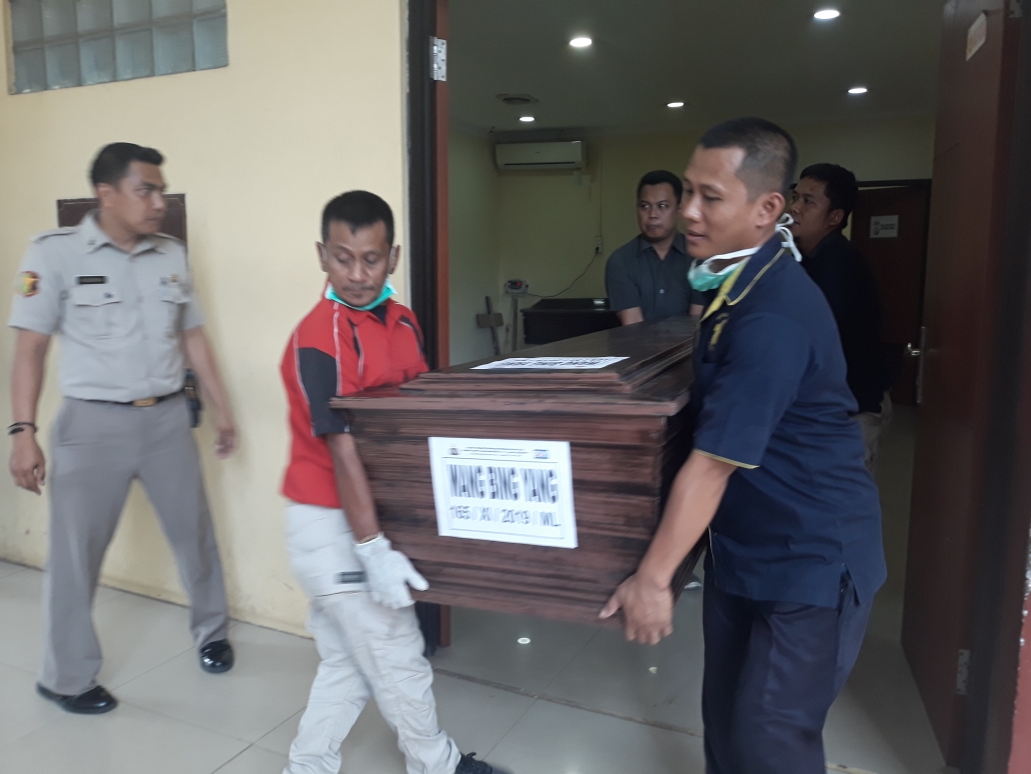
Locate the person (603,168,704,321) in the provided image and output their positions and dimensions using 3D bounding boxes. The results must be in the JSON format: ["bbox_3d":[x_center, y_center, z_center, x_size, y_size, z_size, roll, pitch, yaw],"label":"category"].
[{"bbox_3d":[0.550,0.019,3.094,0.510,1.660,0.380,3,9,14],"label":"person"}]

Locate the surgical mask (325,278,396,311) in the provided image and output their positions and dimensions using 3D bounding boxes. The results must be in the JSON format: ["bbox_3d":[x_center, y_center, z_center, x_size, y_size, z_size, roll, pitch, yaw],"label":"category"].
[{"bbox_3d":[-0.321,-0.192,1.670,0.150,0.070,0.090,-1,8,-10],"label":"surgical mask"}]

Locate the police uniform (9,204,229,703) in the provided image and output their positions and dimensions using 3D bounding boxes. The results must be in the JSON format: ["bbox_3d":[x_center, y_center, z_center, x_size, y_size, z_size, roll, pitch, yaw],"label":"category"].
[{"bbox_3d":[-1.122,0.204,2.390,0.570,1.430,0.360,-7,11,-43],"label":"police uniform"}]

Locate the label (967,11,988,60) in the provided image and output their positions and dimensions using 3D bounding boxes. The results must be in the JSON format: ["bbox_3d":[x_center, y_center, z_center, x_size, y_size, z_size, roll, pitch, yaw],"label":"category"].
[{"bbox_3d":[1.246,-0.944,2.170,0.004,0.090,0.200,3,9,17],"label":"label"}]

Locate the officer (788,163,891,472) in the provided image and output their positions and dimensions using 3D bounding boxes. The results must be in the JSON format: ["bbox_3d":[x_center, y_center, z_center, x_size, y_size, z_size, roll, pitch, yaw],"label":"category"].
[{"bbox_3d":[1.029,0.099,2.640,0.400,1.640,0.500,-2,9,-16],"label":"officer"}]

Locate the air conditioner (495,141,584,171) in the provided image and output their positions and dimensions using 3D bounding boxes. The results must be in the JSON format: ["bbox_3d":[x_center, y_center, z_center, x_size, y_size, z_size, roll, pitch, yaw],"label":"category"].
[{"bbox_3d":[0.260,-2.490,8.707,0.980,0.290,0.210,4,9,25],"label":"air conditioner"}]

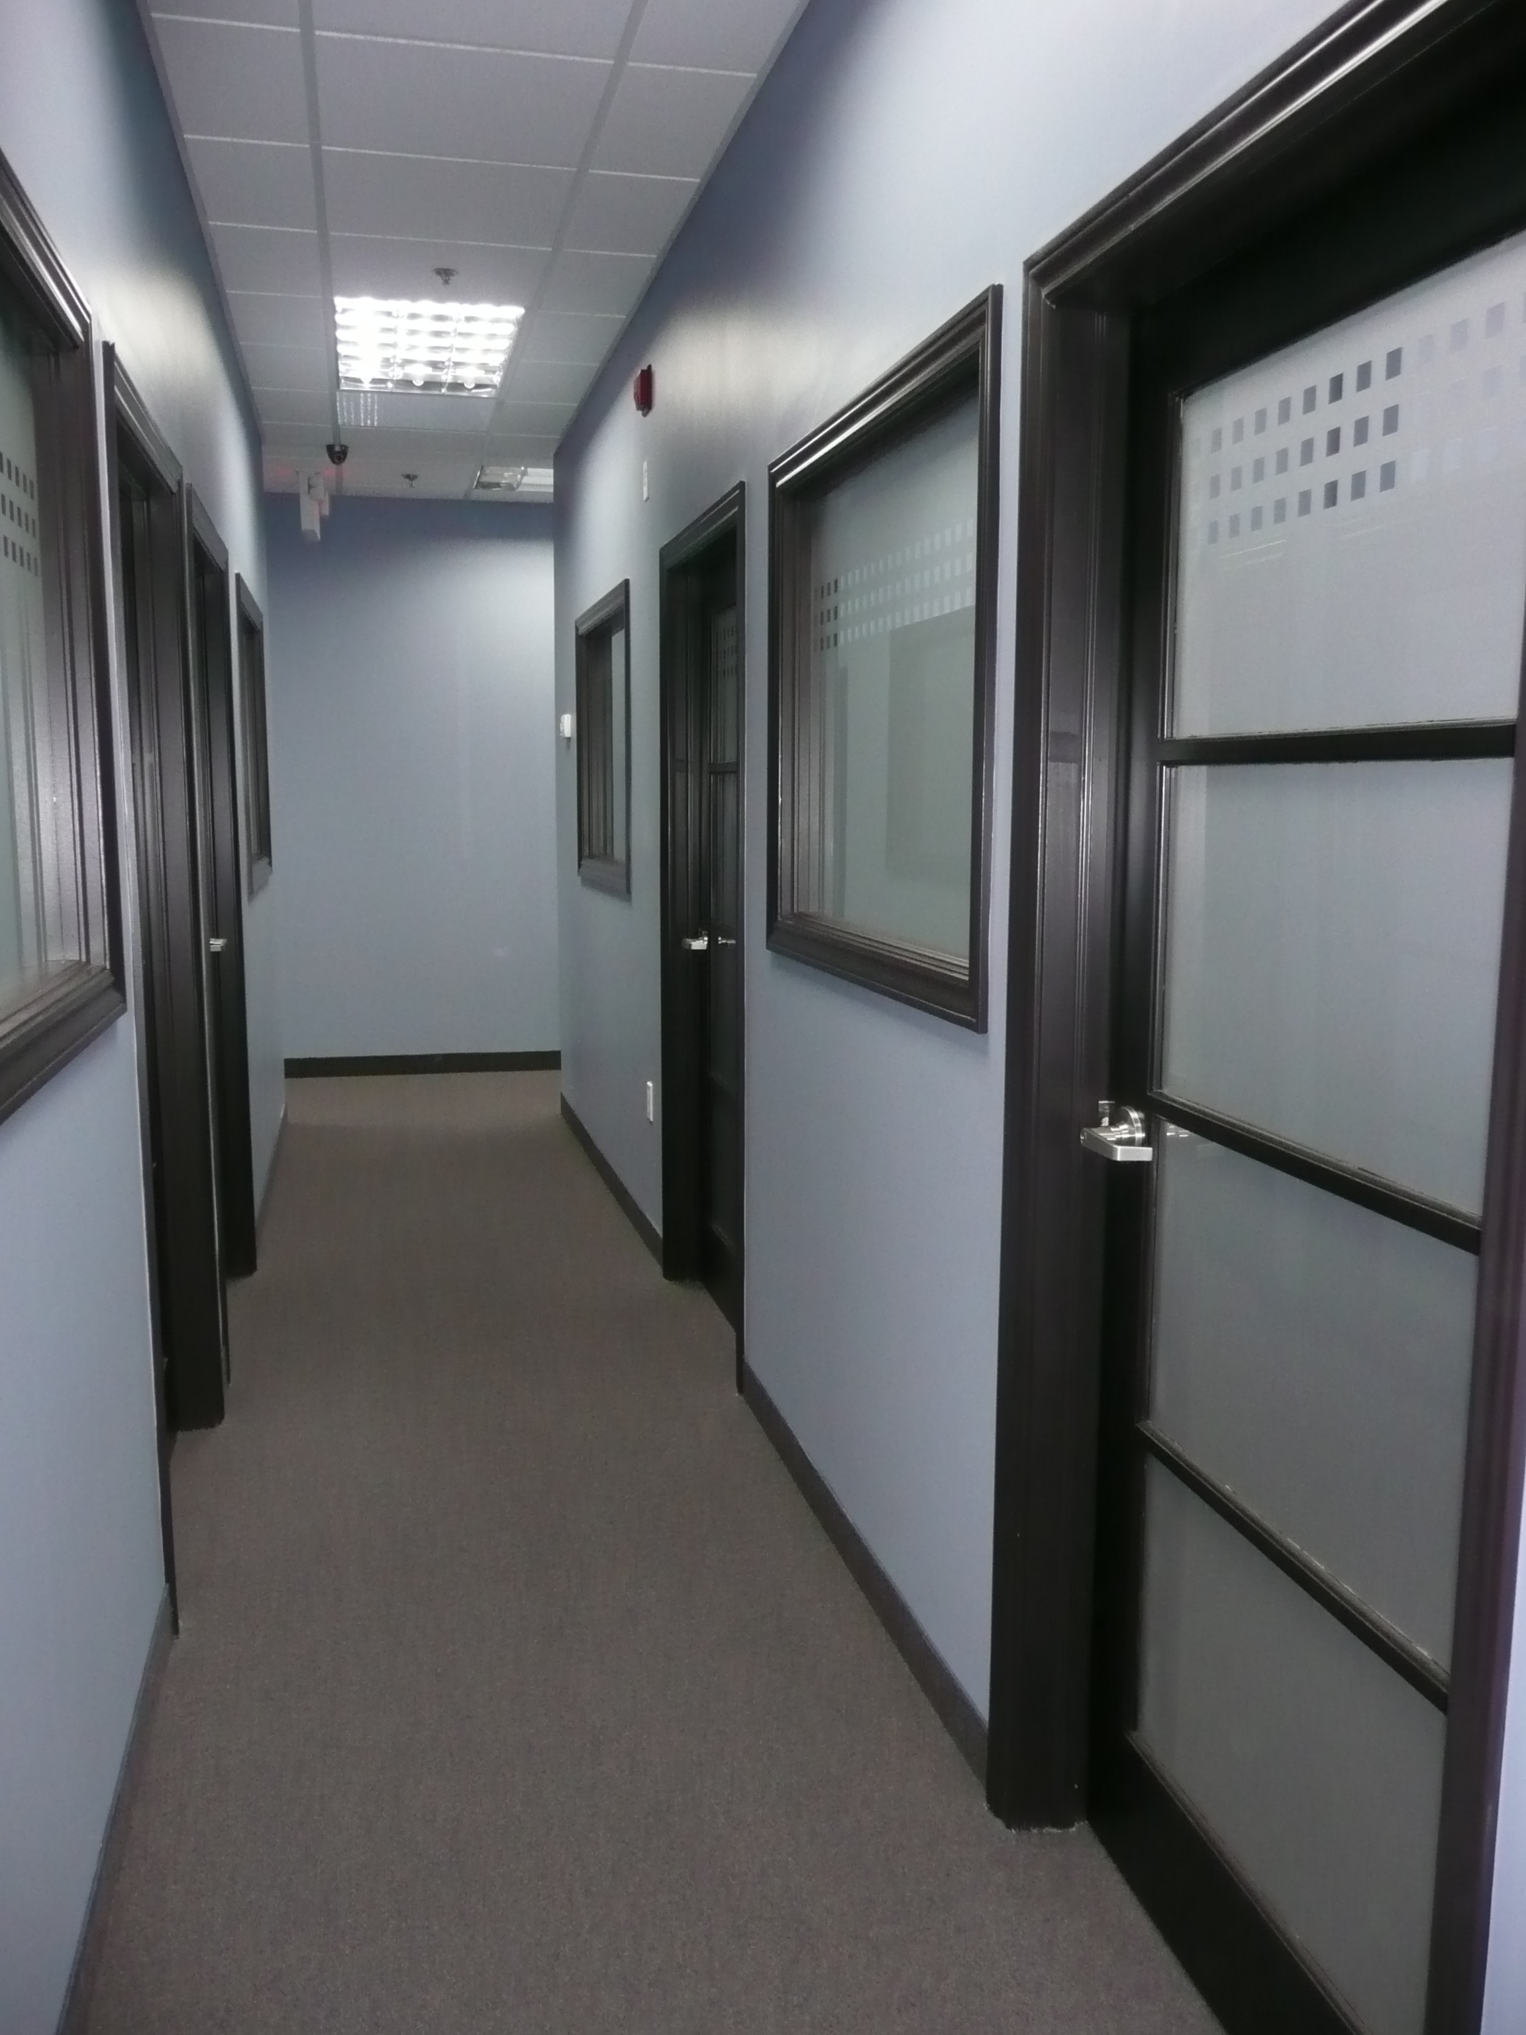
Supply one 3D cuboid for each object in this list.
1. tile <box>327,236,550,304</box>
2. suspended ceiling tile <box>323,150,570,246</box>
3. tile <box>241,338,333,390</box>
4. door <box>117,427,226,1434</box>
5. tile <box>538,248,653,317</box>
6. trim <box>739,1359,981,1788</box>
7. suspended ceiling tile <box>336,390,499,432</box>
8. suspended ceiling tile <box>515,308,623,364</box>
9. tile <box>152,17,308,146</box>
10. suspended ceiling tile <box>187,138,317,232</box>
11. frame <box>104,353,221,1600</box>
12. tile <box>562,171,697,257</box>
[{"bbox_3d":[-0.931,-2.126,4.695,0.596,0.020,0.591,-2,8,-13],"label":"tile"},{"bbox_3d":[-0.791,-2.045,4.116,0.596,0.020,0.591,-2,8,-13],"label":"suspended ceiling tile"},{"bbox_3d":[-1.659,-2.274,5.745,0.294,0.020,0.591,-2,8,-13],"label":"tile"},{"bbox_3d":[-1.241,0.009,3.216,0.055,2.040,0.820,-2,8,-13],"label":"door"},{"bbox_3d":[-0.491,-2.157,4.841,0.275,0.020,0.592,-2,8,-13],"label":"tile"},{"bbox_3d":[0.141,0.972,3.150,0.015,0.107,1.595,-2,8,-13],"label":"trim"},{"bbox_3d":[-1.355,-2.385,6.481,0.595,0.020,0.592,-2,8,-13],"label":"suspended ceiling tile"},{"bbox_3d":[-0.630,-2.238,5.423,0.275,0.020,0.592,-2,8,-13],"label":"suspended ceiling tile"},{"bbox_3d":[-1.106,-1.968,3.467,0.284,0.020,0.592,-2,8,-13],"label":"tile"},{"bbox_3d":[-1.246,-2.049,4.048,0.284,0.020,0.592,-2,8,-13],"label":"suspended ceiling tile"},{"bbox_3d":[-1.221,-0.050,3.213,0.150,2.157,1.005,-2,8,-13],"label":"frame"},{"bbox_3d":[-0.346,-2.058,4.222,0.290,0.020,0.591,-2,8,-13],"label":"tile"}]

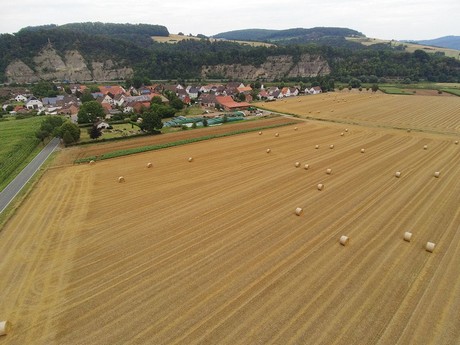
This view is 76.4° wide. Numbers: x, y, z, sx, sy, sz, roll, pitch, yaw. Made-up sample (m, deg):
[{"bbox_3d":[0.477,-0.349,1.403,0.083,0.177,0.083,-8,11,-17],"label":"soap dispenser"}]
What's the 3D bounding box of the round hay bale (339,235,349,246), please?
[{"bbox_3d":[22.908,13.657,58.552,1.680,1.680,1.180,-15,25,-38],"label":"round hay bale"}]

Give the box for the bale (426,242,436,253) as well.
[{"bbox_3d":[38.896,14.538,56.753,1.180,1.680,1.680,18,26,39],"label":"bale"}]

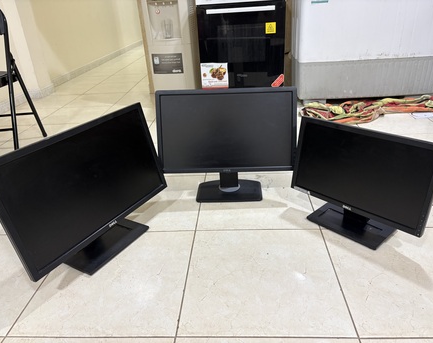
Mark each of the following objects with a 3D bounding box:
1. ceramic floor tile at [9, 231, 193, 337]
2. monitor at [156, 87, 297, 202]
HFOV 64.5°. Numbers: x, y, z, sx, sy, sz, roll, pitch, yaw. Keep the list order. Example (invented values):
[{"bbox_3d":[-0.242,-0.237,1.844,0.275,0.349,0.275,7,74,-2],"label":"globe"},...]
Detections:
[{"bbox_3d":[-0.313,0.331,1.085,0.450,0.010,0.450,-2,27,4],"label":"ceramic floor tile"},{"bbox_3d":[0.043,-0.114,1.410,0.545,0.447,0.186,-1,27,6],"label":"monitor"}]

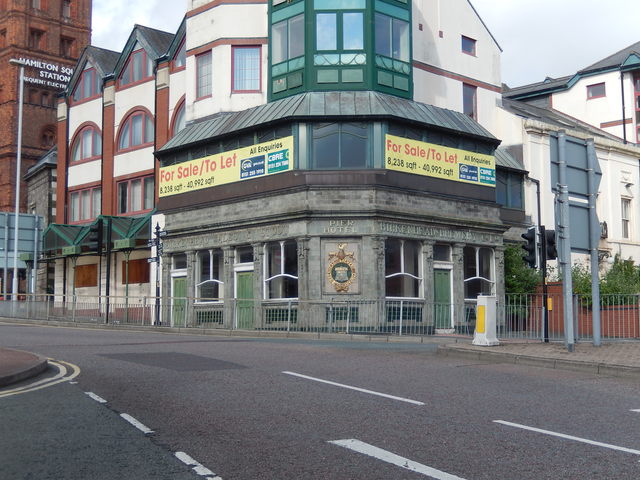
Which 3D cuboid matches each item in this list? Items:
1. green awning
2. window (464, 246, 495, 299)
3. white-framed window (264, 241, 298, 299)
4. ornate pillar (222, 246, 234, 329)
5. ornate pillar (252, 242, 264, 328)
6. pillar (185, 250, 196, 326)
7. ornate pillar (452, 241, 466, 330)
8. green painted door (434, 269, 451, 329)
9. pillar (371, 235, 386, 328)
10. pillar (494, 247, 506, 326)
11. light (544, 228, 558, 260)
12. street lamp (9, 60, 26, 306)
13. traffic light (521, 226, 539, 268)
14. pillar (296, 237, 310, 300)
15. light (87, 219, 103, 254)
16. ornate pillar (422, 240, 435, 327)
[{"bbox_3d":[-8.914,-0.128,40.196,1.850,1.590,9.364,5,-7,-44],"label":"green awning"},{"bbox_3d":[5.849,1.250,34.755,1.661,1.922,0.150,5,-8,-43],"label":"window"},{"bbox_3d":[-1.351,1.076,33.347,0.200,2.088,1.939,4,-7,-41],"label":"white-framed window"},{"bbox_3d":[-3.401,1.796,35.469,0.280,3.141,0.430,4,-7,-41],"label":"ornate pillar"},{"bbox_3d":[-2.196,1.696,34.095,0.280,3.124,0.430,4,-7,-41],"label":"ornate pillar"},{"bbox_3d":[-5.034,1.941,37.331,0.280,3.049,0.430,4,-7,-41],"label":"pillar"},{"bbox_3d":[4.971,1.661,33.606,0.370,3.113,0.290,5,-8,-43],"label":"ornate pillar"},{"bbox_3d":[4.317,2.066,33.222,0.704,2.093,0.100,5,-8,-43],"label":"green painted door"},{"bbox_3d":[1.906,1.358,30.736,0.380,3.038,0.340,5,-8,-43],"label":"pillar"},{"bbox_3d":[6.754,1.742,35.285,0.330,3.123,0.260,5,-8,-43],"label":"pillar"},{"bbox_3d":[6.507,0.130,26.500,0.380,0.861,0.360,-2,-6,15],"label":"light"},{"bbox_3d":[-12.895,-2.261,39.554,0.660,10.986,0.280,4,-7,-37],"label":"street lamp"},{"bbox_3d":[5.886,0.216,26.500,0.320,1.137,0.470,2,-6,-19],"label":"traffic light"},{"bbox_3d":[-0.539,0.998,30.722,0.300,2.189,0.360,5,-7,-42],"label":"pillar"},{"bbox_3d":[-7.989,-0.099,33.601,0.460,1.270,0.500,-1,-5,6],"label":"light"},{"bbox_3d":[3.893,1.652,34.008,0.430,3.245,0.280,5,-7,-44],"label":"ornate pillar"}]

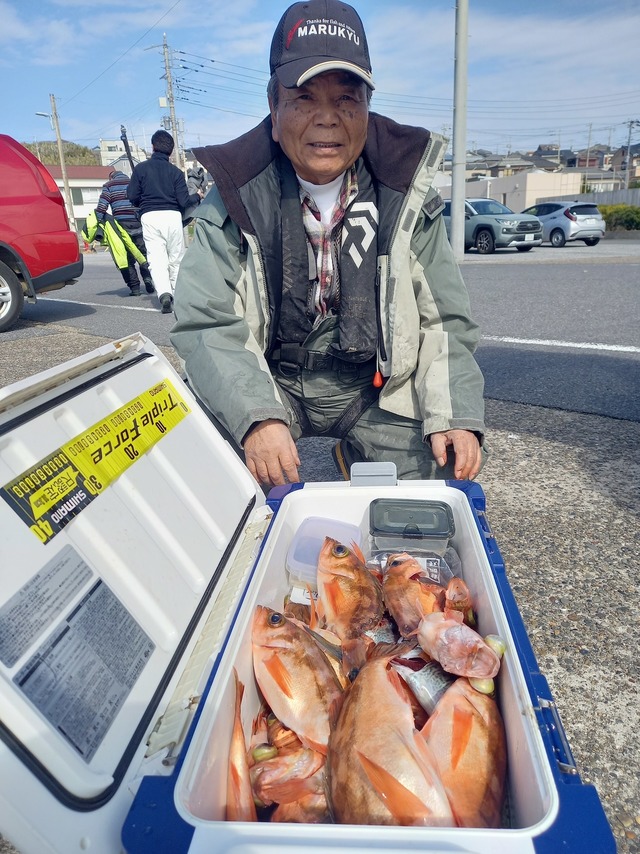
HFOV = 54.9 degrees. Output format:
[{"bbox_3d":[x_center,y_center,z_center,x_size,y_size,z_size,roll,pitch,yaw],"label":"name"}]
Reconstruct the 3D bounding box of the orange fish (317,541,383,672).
[{"bbox_3d":[0.024,0.205,0.744,0.075,0.045,0.211,-7,29,-3],"label":"orange fish"}]

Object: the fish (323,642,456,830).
[{"bbox_3d":[0.063,0.301,0.550,0.090,0.055,0.230,0,40,7],"label":"fish"}]

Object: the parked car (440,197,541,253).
[{"bbox_3d":[5.070,-6.493,19.945,1.860,1.690,4.600,-12,19,-28],"label":"parked car"}]

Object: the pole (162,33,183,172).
[{"bbox_3d":[-8.538,-16.729,36.611,0.420,11.728,0.420,-3,17,0],"label":"pole"}]

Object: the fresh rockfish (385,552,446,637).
[{"bbox_3d":[0.102,0.213,0.718,0.070,0.050,0.184,21,29,-8],"label":"fresh rockfish"}]

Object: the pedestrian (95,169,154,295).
[{"bbox_3d":[-2.410,-2.507,7.932,0.620,1.560,0.600,-6,17,-10],"label":"pedestrian"}]

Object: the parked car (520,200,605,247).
[{"bbox_3d":[8.725,-7.544,23.180,1.695,1.485,4.030,-9,18,-21],"label":"parked car"}]

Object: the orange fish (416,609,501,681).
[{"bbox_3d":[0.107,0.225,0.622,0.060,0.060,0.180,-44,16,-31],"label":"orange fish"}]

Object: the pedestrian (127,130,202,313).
[{"bbox_3d":[-1.515,-1.988,6.064,0.650,1.700,0.550,-5,17,-8],"label":"pedestrian"}]

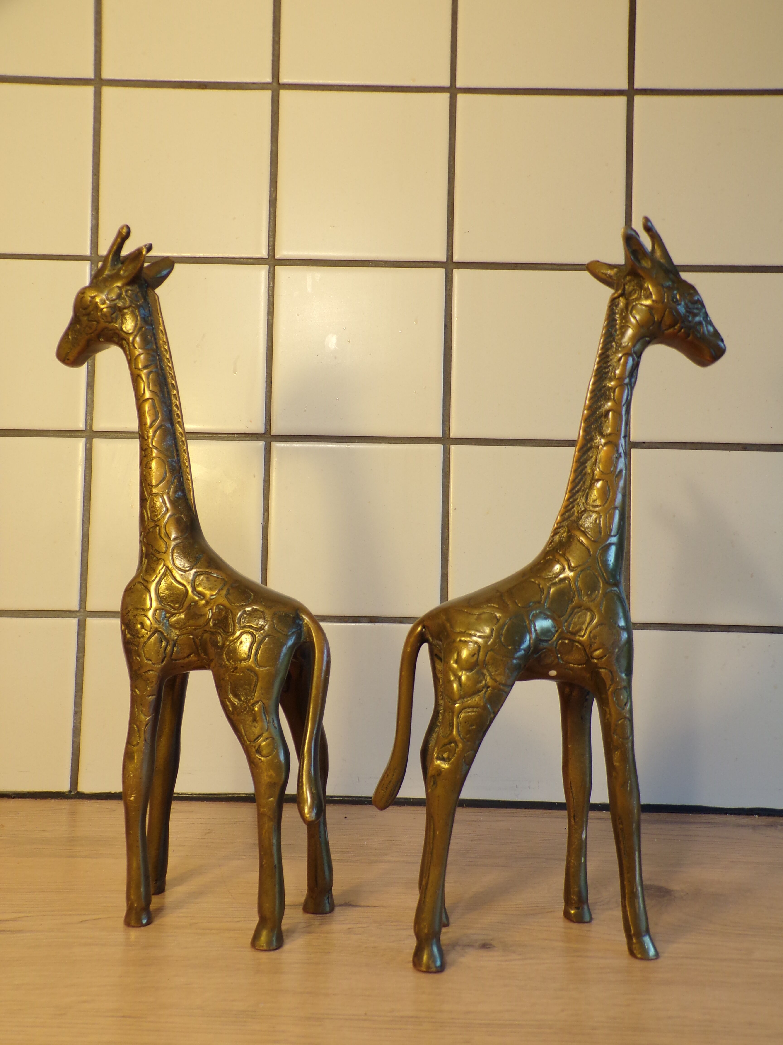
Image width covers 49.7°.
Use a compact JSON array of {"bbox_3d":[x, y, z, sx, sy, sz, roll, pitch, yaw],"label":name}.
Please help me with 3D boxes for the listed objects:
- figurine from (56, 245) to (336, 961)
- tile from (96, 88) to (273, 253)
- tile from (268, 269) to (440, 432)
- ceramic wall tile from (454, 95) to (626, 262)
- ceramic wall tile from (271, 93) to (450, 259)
[{"bbox_3d":[-0.082,0.015,0.342,0.126,0.277,0.048,1,-2,15],"label":"figurine"},{"bbox_3d":[-0.121,-0.206,0.501,0.100,0.100,0.007,1,-2,0],"label":"tile"},{"bbox_3d":[-0.019,-0.100,0.497,0.100,0.100,0.007,1,-2,0],"label":"tile"},{"bbox_3d":[0.087,-0.202,0.500,0.100,0.100,0.007,1,-2,0],"label":"ceramic wall tile"},{"bbox_3d":[-0.017,-0.204,0.501,0.100,0.100,0.007,1,-2,0],"label":"ceramic wall tile"}]

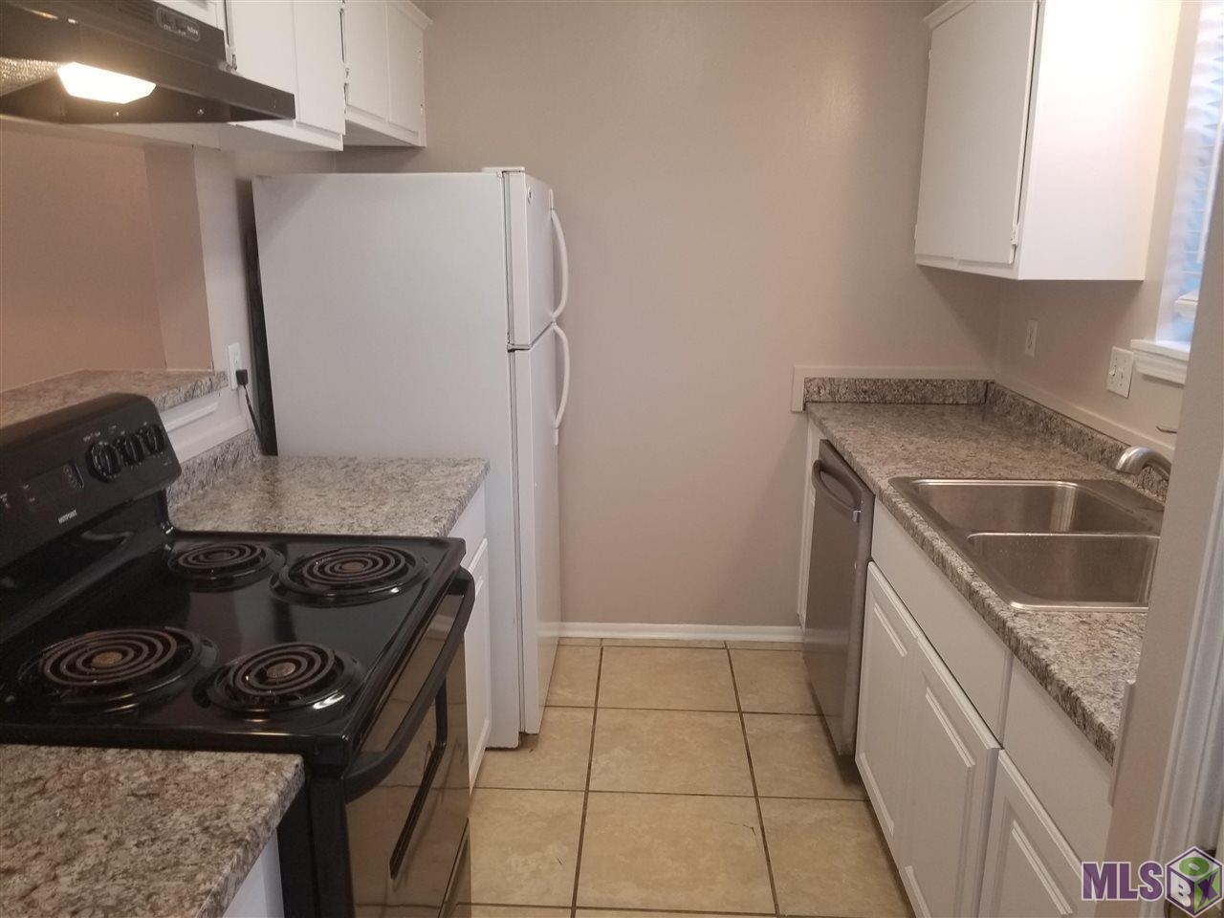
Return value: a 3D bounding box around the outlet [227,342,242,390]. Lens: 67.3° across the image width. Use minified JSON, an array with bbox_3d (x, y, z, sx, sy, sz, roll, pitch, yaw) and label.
[{"bbox_3d":[-0.965,-0.235,2.374,0.012,0.116,0.070,1,14,2],"label":"outlet"}]

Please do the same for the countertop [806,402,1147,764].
[{"bbox_3d":[0.956,0.085,2.151,0.645,0.039,2.215,1,14,2],"label":"countertop"}]

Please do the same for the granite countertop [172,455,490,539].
[{"bbox_3d":[-0.655,0.092,2.116,0.659,0.039,0.640,1,14,2],"label":"granite countertop"}]

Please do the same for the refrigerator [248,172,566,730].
[{"bbox_3d":[-0.532,-0.028,2.905,0.750,1.649,0.750,1,14,2],"label":"refrigerator"}]

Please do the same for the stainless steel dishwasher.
[{"bbox_3d":[0.927,0.411,2.716,0.615,0.845,0.605,1,14,2],"label":"stainless steel dishwasher"}]

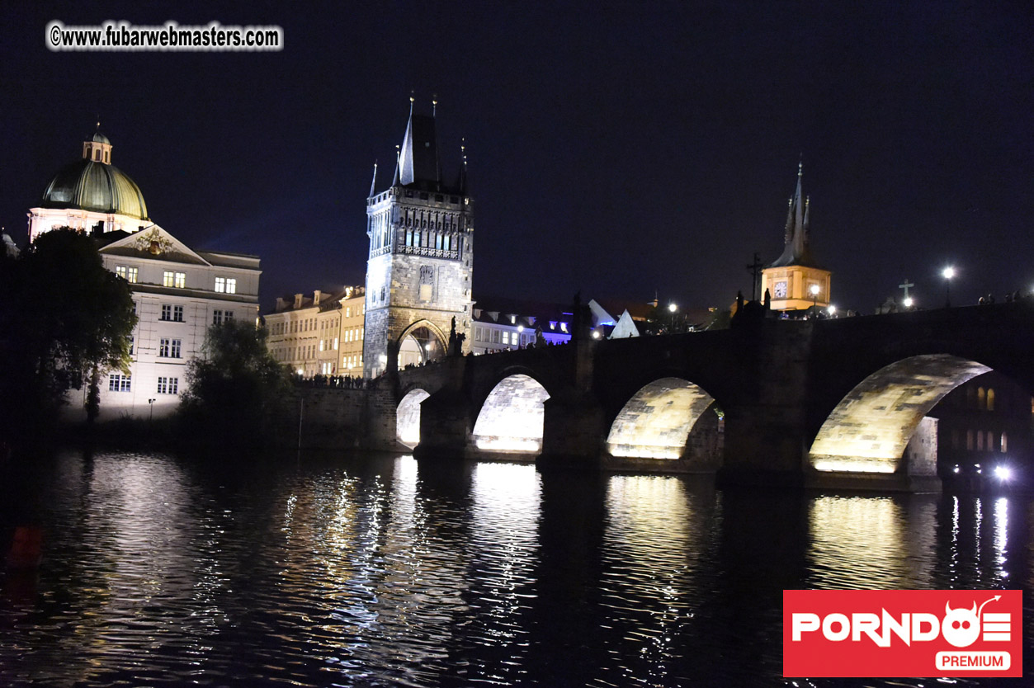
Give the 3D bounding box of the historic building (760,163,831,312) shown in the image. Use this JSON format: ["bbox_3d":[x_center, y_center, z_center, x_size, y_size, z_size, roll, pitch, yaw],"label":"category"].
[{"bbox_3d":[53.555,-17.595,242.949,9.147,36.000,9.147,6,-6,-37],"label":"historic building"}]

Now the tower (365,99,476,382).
[{"bbox_3d":[-15.105,-16.947,200.284,13.832,46.713,10.118,5,-5,-27],"label":"tower"}]

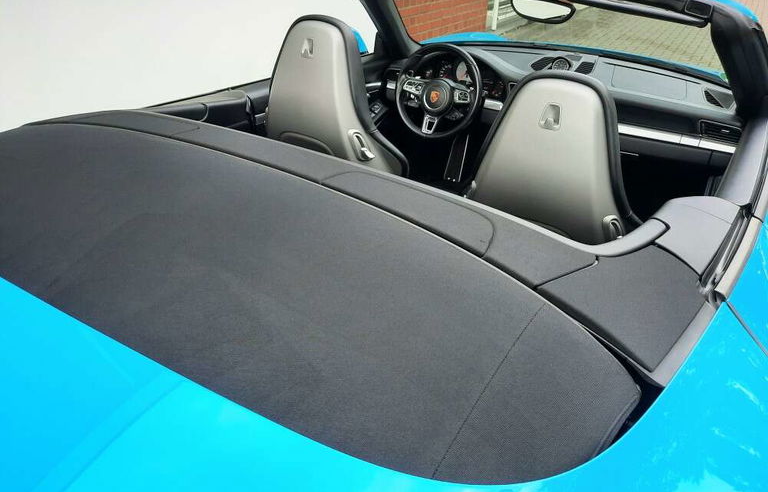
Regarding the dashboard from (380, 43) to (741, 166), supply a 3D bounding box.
[{"bbox_3d":[0.699,-0.619,2.257,1.400,0.280,0.460,21,38,29],"label":"dashboard"}]

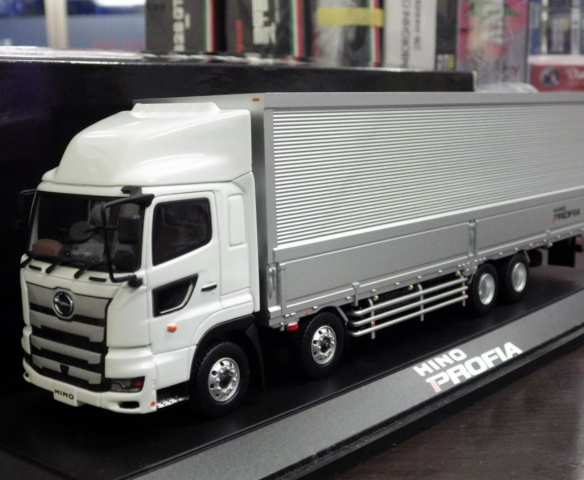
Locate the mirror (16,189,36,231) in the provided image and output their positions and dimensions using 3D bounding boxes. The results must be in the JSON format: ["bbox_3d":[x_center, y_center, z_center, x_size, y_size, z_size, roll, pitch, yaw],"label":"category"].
[{"bbox_3d":[-0.077,-0.009,0.267,0.004,0.011,0.003,6,11,40],"label":"mirror"}]

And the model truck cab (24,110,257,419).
[{"bbox_3d":[-0.046,0.003,0.258,0.056,0.078,0.047,6,11,40],"label":"model truck cab"}]

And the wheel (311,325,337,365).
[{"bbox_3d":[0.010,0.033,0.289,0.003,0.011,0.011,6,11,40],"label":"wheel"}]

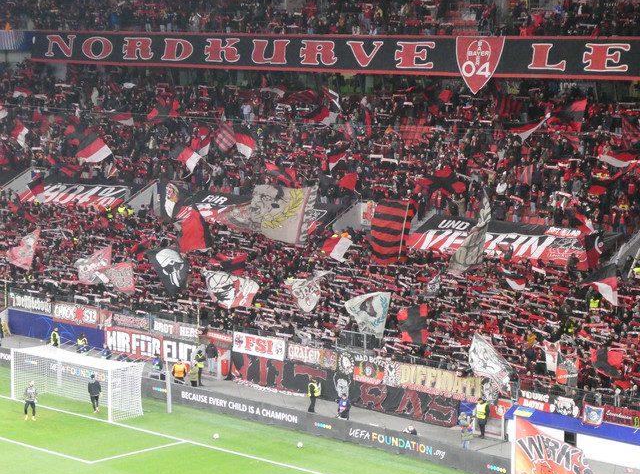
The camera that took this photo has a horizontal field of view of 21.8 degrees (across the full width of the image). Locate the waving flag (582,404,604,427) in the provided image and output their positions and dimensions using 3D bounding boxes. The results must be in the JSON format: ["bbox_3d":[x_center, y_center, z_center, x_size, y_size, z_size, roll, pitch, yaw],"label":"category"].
[{"bbox_3d":[11.907,7.735,72.310,1.020,1.080,0.120,6,9,43],"label":"waving flag"}]

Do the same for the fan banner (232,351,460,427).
[{"bbox_3d":[0.921,7.409,82.484,15.100,1.650,0.200,6,9,43],"label":"fan banner"}]

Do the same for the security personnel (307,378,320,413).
[{"bbox_3d":[-0.327,7.662,79.859,0.480,1.800,0.520,1,6,7],"label":"security personnel"}]

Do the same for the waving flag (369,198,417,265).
[{"bbox_3d":[3.878,-0.294,89.000,2.700,3.560,0.600,4,7,29],"label":"waving flag"}]

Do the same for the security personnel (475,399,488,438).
[{"bbox_3d":[7.328,8.235,75.500,0.580,1.840,0.380,6,8,38],"label":"security personnel"}]

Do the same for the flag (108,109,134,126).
[{"bbox_3d":[-13.957,-8.402,117.000,1.828,1.125,0.400,3,7,20],"label":"flag"}]

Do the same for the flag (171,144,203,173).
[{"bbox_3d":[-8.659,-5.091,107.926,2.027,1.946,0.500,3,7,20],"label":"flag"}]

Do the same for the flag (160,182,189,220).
[{"bbox_3d":[-8.823,-2.213,100.899,1.662,2.281,0.500,1,7,8],"label":"flag"}]

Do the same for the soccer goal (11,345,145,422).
[{"bbox_3d":[-11.743,7.007,80.706,7.560,2.560,2.300,6,9,43],"label":"soccer goal"}]

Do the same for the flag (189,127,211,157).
[{"bbox_3d":[-7.902,-6.275,110.500,1.240,1.950,0.450,2,7,16],"label":"flag"}]

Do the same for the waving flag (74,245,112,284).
[{"bbox_3d":[-13.271,1.611,97.500,2.227,2.227,0.500,3,7,20],"label":"waving flag"}]

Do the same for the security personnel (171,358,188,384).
[{"bbox_3d":[-7.110,7.073,84.348,0.720,1.780,0.420,1,6,5],"label":"security personnel"}]

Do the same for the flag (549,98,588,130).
[{"bbox_3d":[14.358,-7.020,96.144,2.056,1.830,0.450,2,7,18],"label":"flag"}]

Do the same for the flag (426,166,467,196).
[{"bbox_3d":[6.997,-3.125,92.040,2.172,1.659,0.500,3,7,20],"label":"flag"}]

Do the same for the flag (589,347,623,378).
[{"bbox_3d":[12.505,5.434,72.630,1.370,1.383,0.400,2,7,19],"label":"flag"}]

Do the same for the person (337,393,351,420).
[{"bbox_3d":[1.086,8.056,76.678,0.600,1.710,0.500,6,9,43],"label":"person"}]

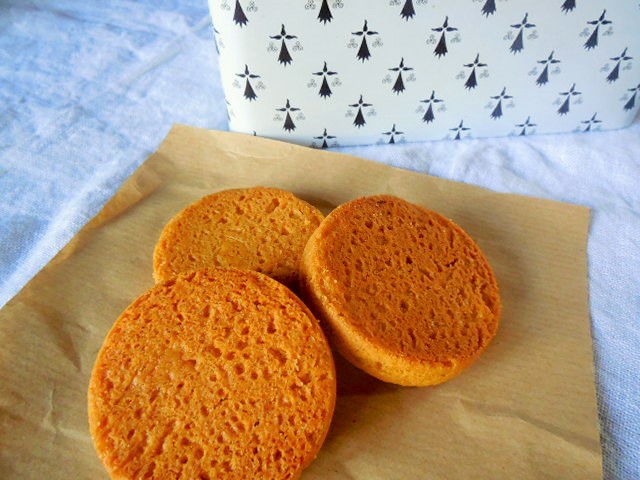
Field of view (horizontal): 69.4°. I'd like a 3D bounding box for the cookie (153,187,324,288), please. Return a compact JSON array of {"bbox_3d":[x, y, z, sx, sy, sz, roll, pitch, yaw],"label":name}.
[{"bbox_3d":[-0.025,0.007,0.161,0.061,0.013,0.061,0,49,0],"label":"cookie"}]

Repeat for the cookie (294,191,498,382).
[{"bbox_3d":[0.026,0.013,0.145,0.061,0.013,0.061,13,48,-15],"label":"cookie"}]

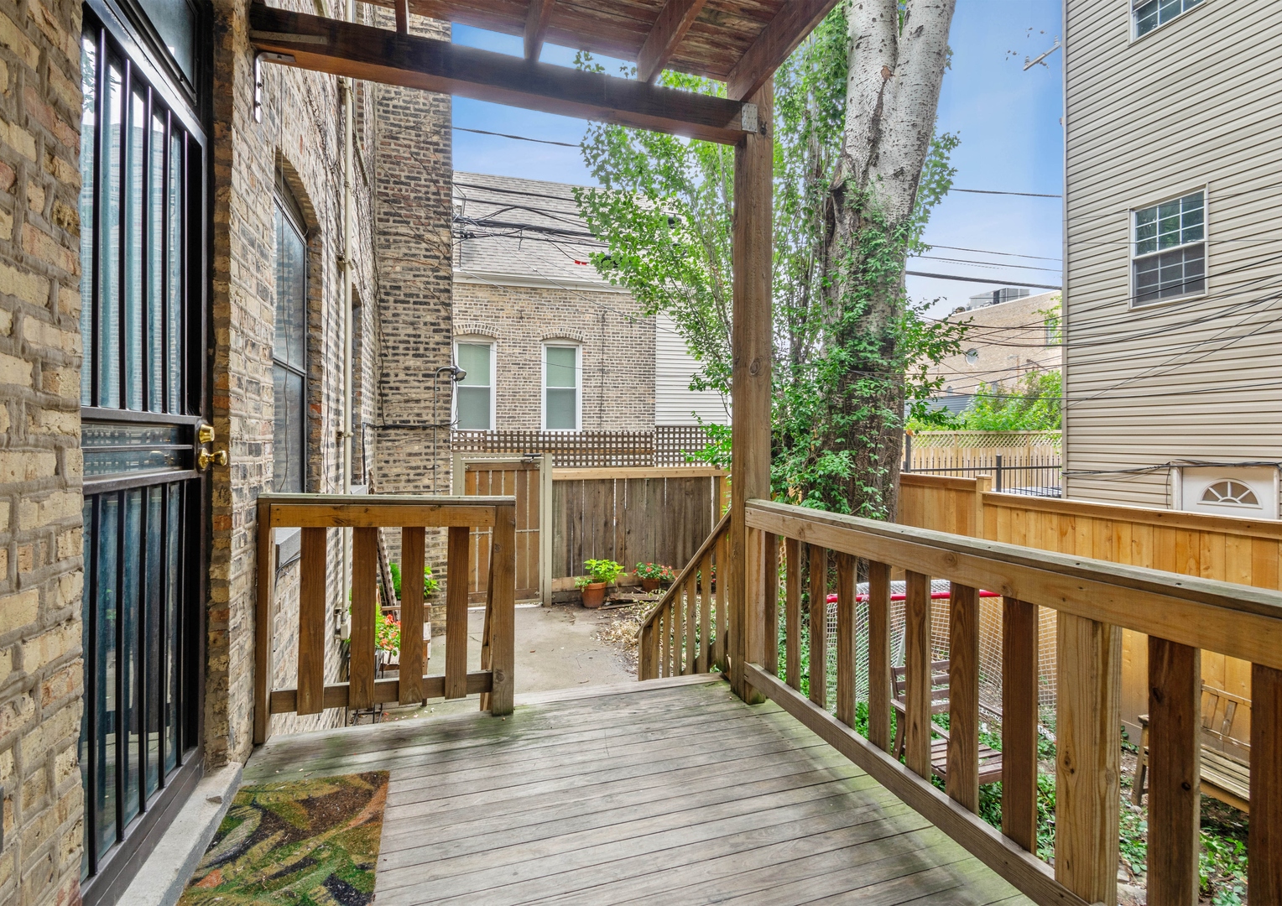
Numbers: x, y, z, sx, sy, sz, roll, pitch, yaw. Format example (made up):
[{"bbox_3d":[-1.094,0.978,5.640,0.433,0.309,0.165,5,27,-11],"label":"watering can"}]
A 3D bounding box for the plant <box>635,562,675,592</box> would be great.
[{"bbox_3d":[0.210,1.749,8.000,0.600,0.440,0.520,0,1,-20],"label":"plant"}]

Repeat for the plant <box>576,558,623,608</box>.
[{"bbox_3d":[-0.556,1.740,7.600,0.600,0.680,0.540,0,1,-20],"label":"plant"}]

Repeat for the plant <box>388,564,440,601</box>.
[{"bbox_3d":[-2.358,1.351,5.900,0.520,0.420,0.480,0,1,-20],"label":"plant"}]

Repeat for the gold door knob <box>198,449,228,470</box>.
[{"bbox_3d":[-1.407,0.021,1.865,0.068,0.069,0.068,0,1,-20],"label":"gold door knob"}]

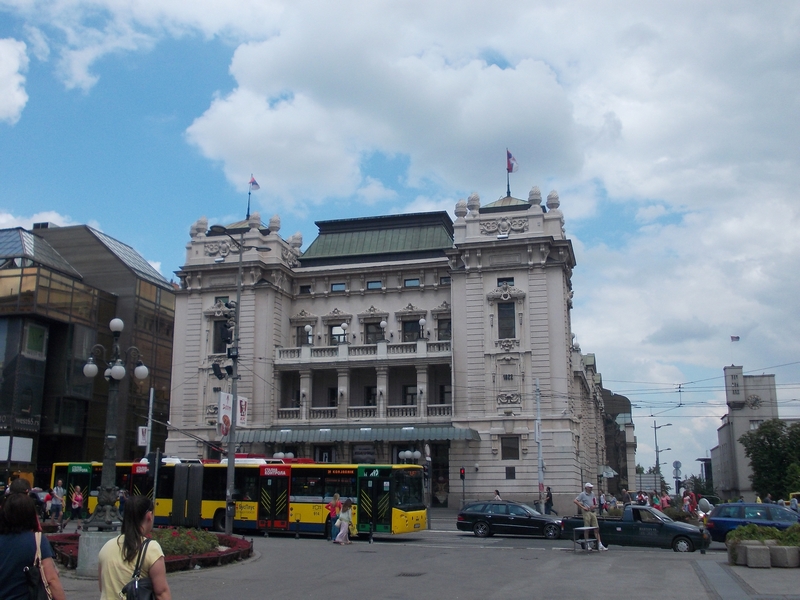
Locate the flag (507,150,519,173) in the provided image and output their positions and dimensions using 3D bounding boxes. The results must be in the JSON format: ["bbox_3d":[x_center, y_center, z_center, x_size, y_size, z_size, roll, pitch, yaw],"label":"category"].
[{"bbox_3d":[9.159,-11.276,71.500,0.970,1.850,0.500,-1,-12,7],"label":"flag"}]

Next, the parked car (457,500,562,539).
[{"bbox_3d":[4.867,9.145,36.702,4.800,1.500,1.820,-4,-13,18],"label":"parked car"}]

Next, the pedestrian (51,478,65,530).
[{"bbox_3d":[-12.381,7.469,31.891,0.540,1.780,0.550,7,-14,-29],"label":"pedestrian"}]

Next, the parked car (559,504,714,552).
[{"bbox_3d":[7.042,6.830,26.190,4.120,1.480,1.660,-4,-13,17],"label":"parked car"}]

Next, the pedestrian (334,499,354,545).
[{"bbox_3d":[-2.060,8.273,32.775,0.660,1.630,0.520,3,-13,-11],"label":"pedestrian"}]

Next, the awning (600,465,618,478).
[{"bbox_3d":[14.959,12.374,63.316,1.500,0.950,2.400,-4,-13,16],"label":"awning"}]

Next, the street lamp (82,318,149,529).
[{"bbox_3d":[-5.986,2.501,18.163,1.300,4.310,1.300,7,-14,-30],"label":"street lamp"}]

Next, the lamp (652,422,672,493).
[{"bbox_3d":[29.648,18.722,98.272,2.300,10.300,0.400,-3,-13,15],"label":"lamp"}]

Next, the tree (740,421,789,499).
[{"bbox_3d":[24.327,11.547,58.891,4.200,6.900,4.200,-4,-13,17],"label":"tree"}]

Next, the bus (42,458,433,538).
[{"bbox_3d":[-7.674,8.611,38.835,17.950,3.160,2.550,-4,-13,23],"label":"bus"}]

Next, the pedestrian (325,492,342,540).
[{"bbox_3d":[-2.327,7.614,30.786,0.360,1.650,0.520,12,-17,-44],"label":"pedestrian"}]

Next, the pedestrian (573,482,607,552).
[{"bbox_3d":[5.257,6.052,24.496,0.580,1.830,0.680,-11,-16,40],"label":"pedestrian"}]

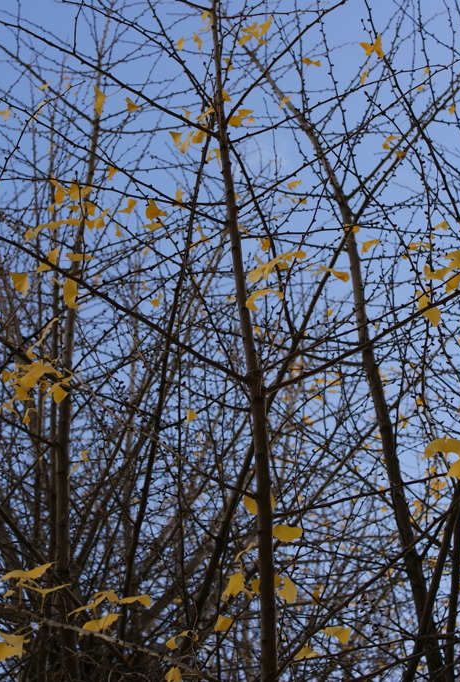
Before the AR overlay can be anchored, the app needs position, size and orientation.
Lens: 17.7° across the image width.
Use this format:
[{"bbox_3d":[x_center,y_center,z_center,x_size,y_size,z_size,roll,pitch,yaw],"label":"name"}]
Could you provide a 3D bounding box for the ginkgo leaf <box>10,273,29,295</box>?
[{"bbox_3d":[-0.484,-0.132,3.400,0.041,0.044,0.030,4,-25,-8],"label":"ginkgo leaf"}]

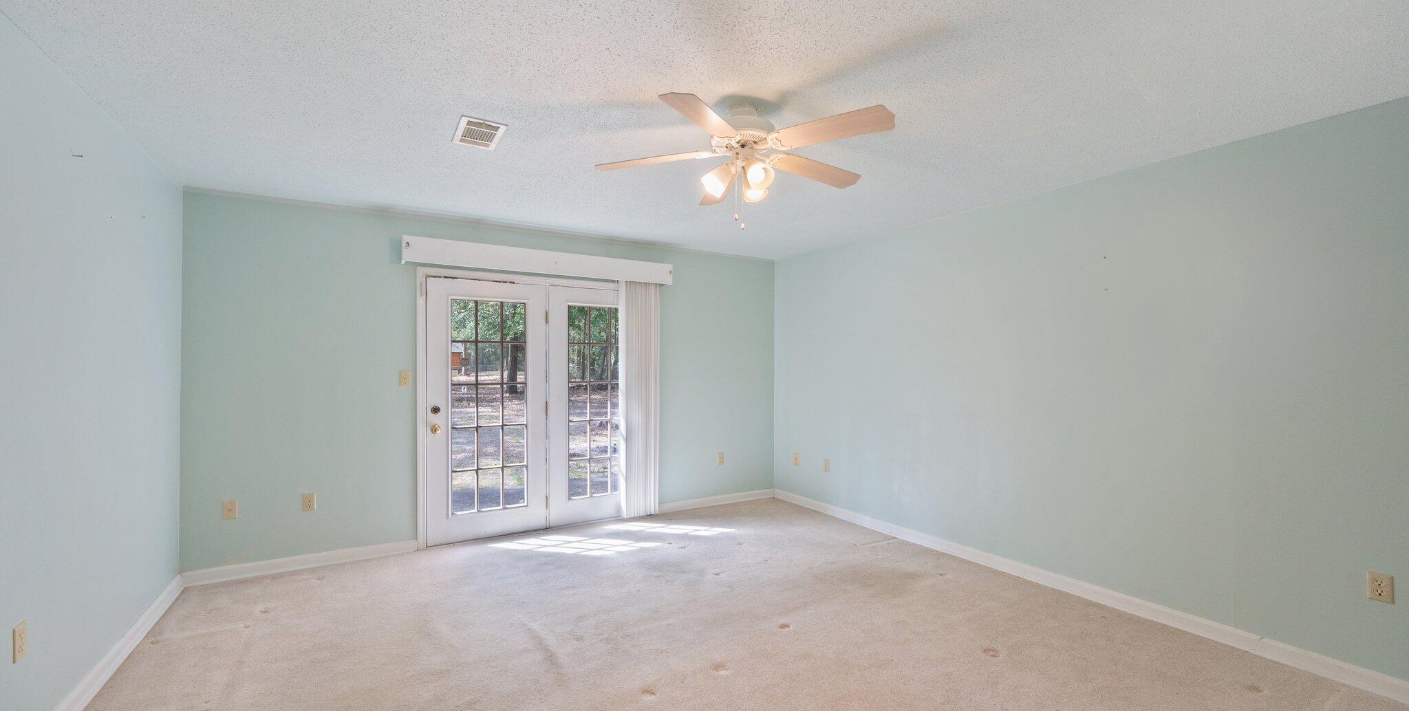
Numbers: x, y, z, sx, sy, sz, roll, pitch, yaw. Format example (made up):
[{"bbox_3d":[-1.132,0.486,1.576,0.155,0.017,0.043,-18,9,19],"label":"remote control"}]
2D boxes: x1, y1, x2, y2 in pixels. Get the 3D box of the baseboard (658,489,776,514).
[{"bbox_3d":[0.135,1.427,5.371,1.374,0.092,0.015,0,-1,-30],"label":"baseboard"}]

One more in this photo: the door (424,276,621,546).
[{"bbox_3d":[-1.323,0.427,4.564,1.780,2.021,0.060,0,-1,-30],"label":"door"}]

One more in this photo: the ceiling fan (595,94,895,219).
[{"bbox_3d":[0.175,-0.831,2.381,1.310,0.460,1.290,0,-1,-32],"label":"ceiling fan"}]

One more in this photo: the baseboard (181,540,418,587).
[{"bbox_3d":[-2.685,1.409,3.734,1.293,0.092,0.015,0,-1,-30],"label":"baseboard"}]

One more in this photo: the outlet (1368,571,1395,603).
[{"bbox_3d":[2.860,0.985,2.315,0.009,0.115,0.072,0,-1,-32],"label":"outlet"}]

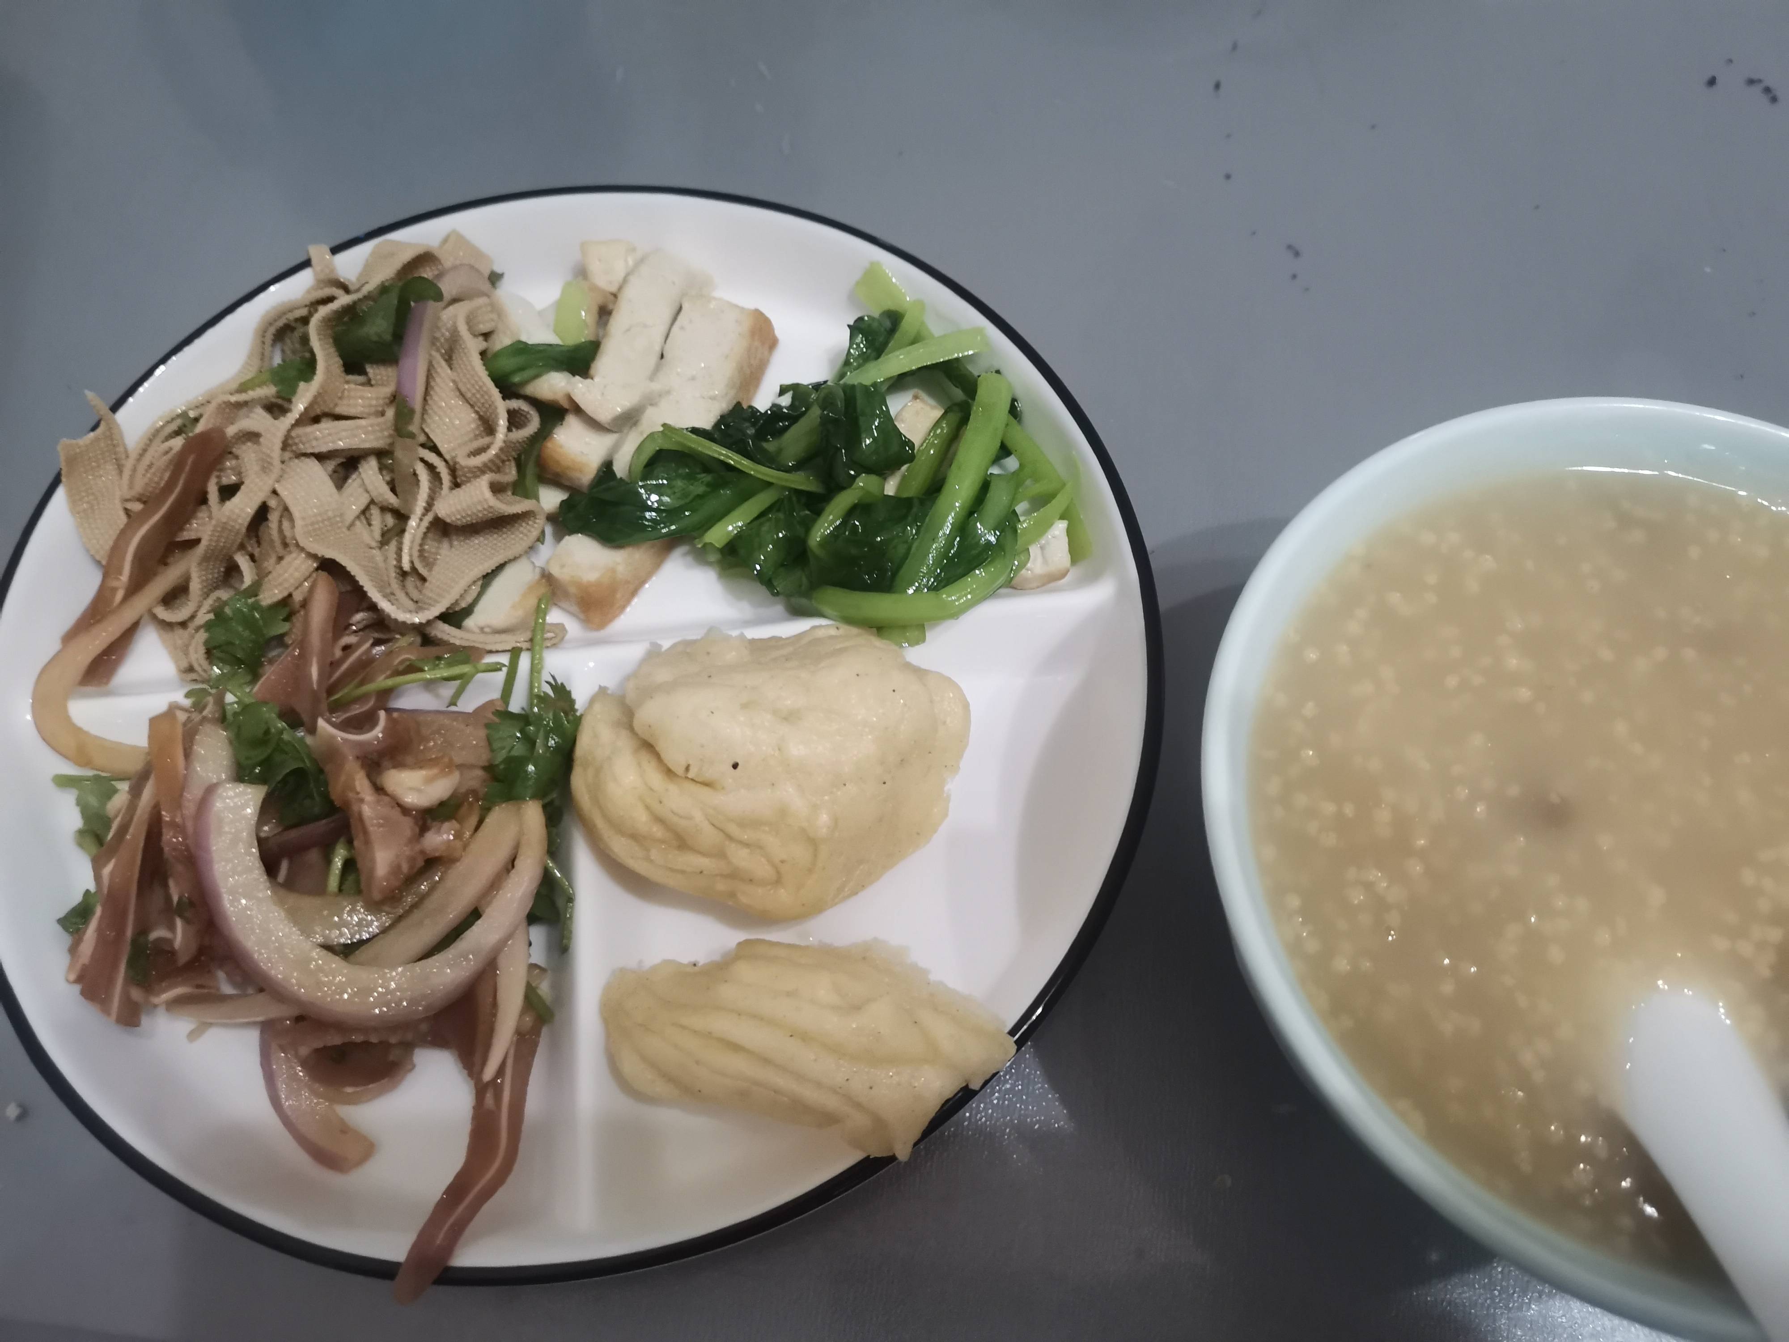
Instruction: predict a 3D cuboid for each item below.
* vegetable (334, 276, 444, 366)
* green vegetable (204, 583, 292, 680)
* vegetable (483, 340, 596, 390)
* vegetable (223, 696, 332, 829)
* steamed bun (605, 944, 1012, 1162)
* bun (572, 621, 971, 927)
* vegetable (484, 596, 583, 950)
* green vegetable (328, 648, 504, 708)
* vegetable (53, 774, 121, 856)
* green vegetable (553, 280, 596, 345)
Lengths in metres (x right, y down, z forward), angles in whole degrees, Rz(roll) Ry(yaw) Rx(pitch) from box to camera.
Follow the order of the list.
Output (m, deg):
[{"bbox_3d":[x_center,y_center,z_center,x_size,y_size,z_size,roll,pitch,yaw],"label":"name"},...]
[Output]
[{"bbox_3d":[-0.113,-0.078,0.301,0.022,0.014,0.017,-9,66,-4],"label":"vegetable"},{"bbox_3d":[-0.133,-0.008,0.277,0.013,0.013,0.019,0,65,0],"label":"green vegetable"},{"bbox_3d":[-0.081,-0.070,0.309,0.026,0.010,0.007,-7,65,-3],"label":"vegetable"},{"bbox_3d":[-0.121,0.018,0.265,0.015,0.015,0.022,-33,69,-14],"label":"vegetable"},{"bbox_3d":[-0.016,0.068,0.245,0.077,0.036,0.032,13,66,6],"label":"steamed bun"},{"bbox_3d":[-0.025,0.019,0.267,0.079,0.040,0.059,0,65,0],"label":"bun"},{"bbox_3d":[-0.071,0.019,0.268,0.013,0.024,0.071,-3,65,-1],"label":"vegetable"},{"bbox_3d":[-0.097,0.001,0.273,0.035,0.008,0.009,-7,65,-3],"label":"green vegetable"},{"bbox_3d":[-0.164,0.029,0.273,0.011,0.011,0.014,-18,66,-8],"label":"vegetable"},{"bbox_3d":[-0.078,-0.087,0.327,0.008,0.007,0.017,4,65,2],"label":"green vegetable"}]

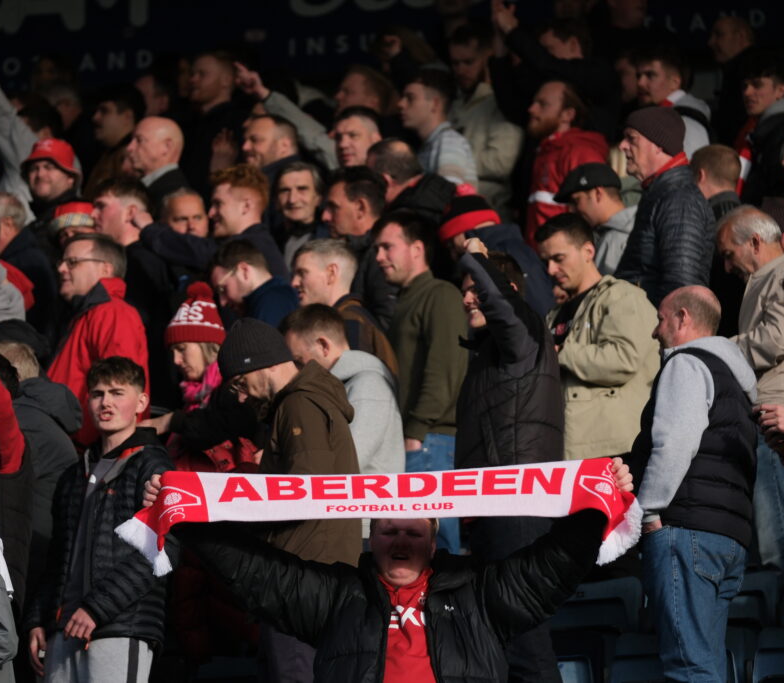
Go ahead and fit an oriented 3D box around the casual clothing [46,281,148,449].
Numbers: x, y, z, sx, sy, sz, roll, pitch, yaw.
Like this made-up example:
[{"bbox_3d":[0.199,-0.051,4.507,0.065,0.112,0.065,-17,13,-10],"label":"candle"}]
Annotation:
[{"bbox_3d":[-0.947,0.151,19.372,0.360,0.720,0.500,1,-5,-9],"label":"casual clothing"}]

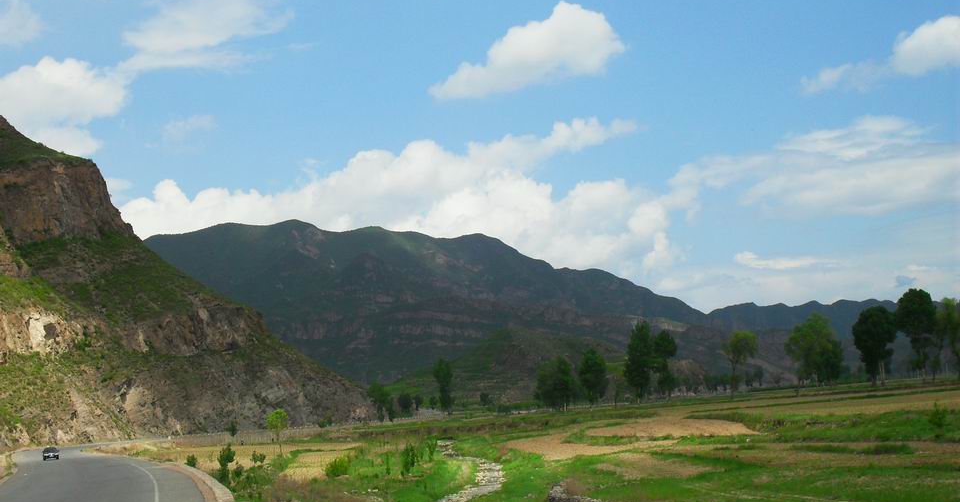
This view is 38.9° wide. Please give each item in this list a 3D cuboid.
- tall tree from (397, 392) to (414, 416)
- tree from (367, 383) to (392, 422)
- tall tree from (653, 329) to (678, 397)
[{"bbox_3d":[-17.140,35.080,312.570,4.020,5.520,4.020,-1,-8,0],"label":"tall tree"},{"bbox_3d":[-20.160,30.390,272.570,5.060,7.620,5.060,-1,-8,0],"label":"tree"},{"bbox_3d":[28.310,17.170,207.370,3.850,10.380,3.850,-1,-8,0],"label":"tall tree"}]

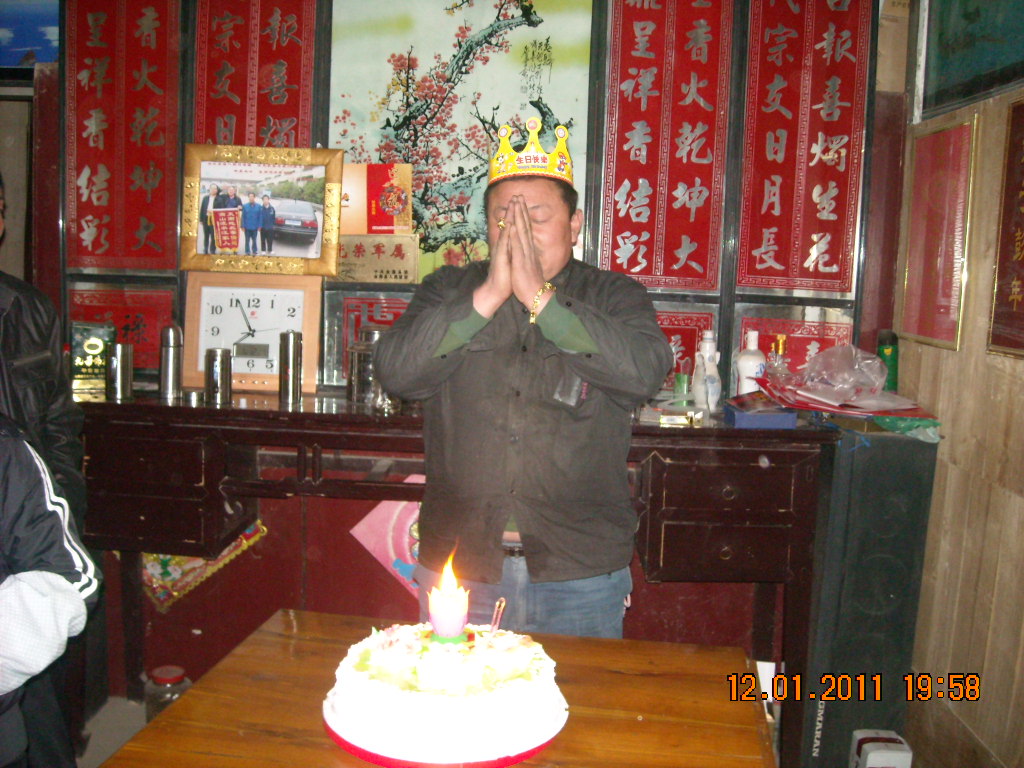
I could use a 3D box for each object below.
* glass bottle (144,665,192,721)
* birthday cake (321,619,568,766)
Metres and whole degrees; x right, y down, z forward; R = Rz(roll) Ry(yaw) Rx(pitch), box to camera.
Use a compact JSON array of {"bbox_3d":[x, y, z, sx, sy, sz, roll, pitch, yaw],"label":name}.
[{"bbox_3d":[-0.998,0.920,3.005,0.134,0.187,0.134,2,8,3],"label":"glass bottle"},{"bbox_3d":[-0.097,0.444,1.552,0.368,0.092,0.368,2,7,1],"label":"birthday cake"}]

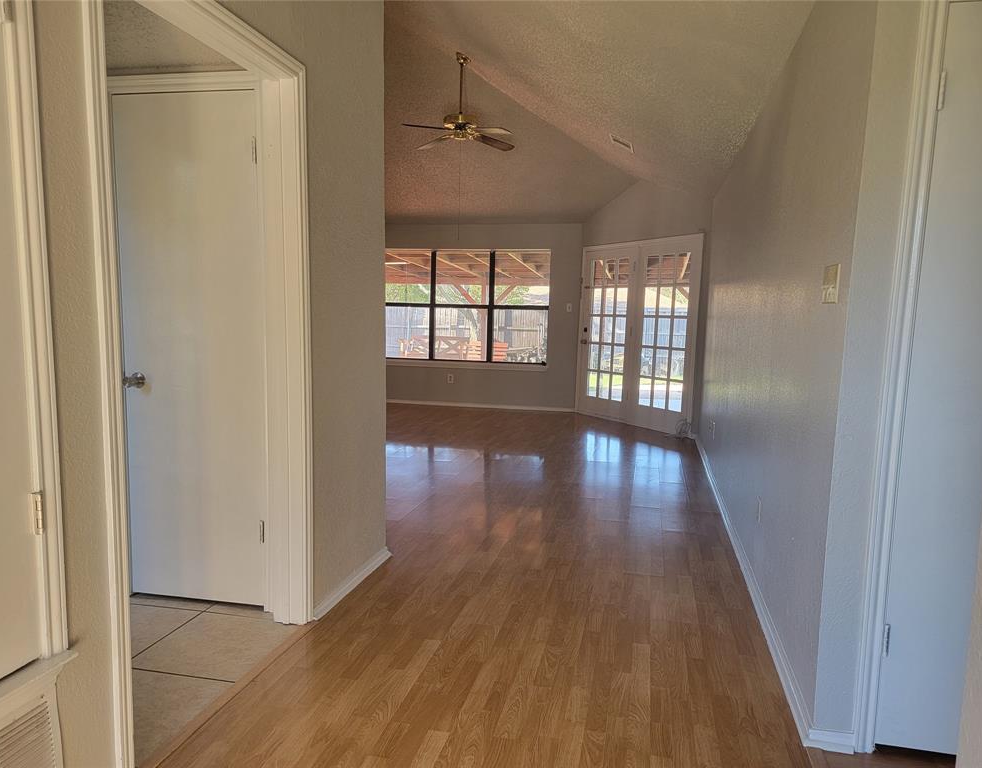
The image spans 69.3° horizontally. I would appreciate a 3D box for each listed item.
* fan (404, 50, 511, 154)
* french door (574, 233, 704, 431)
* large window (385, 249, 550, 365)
[{"bbox_3d":[-0.281,-2.720,6.759,1.170,0.801,1.170,1,6,0],"label":"fan"},{"bbox_3d":[1.670,-0.579,8.190,0.140,2.097,2.011,-2,6,-30],"label":"french door"},{"bbox_3d":[-0.371,-1.036,9.426,2.294,1.490,0.120,3,6,11],"label":"large window"}]

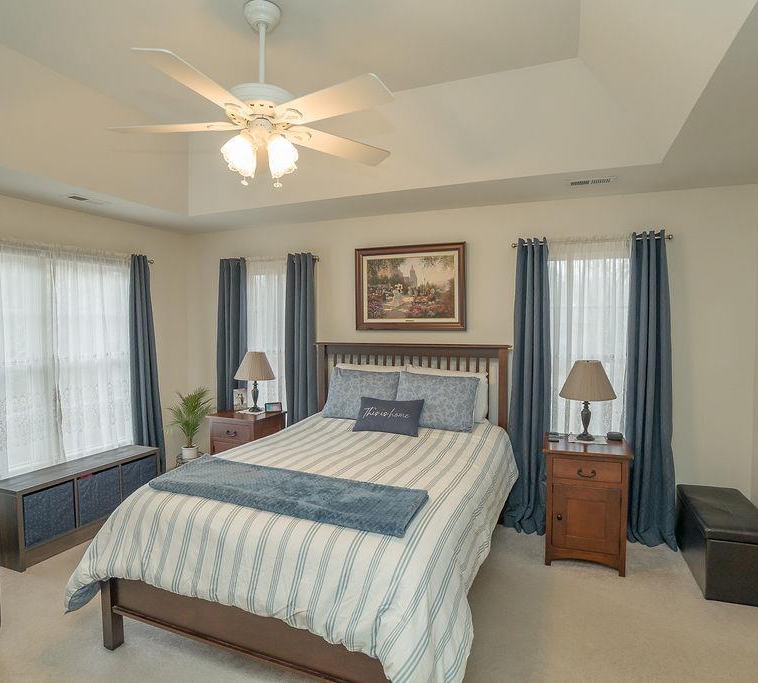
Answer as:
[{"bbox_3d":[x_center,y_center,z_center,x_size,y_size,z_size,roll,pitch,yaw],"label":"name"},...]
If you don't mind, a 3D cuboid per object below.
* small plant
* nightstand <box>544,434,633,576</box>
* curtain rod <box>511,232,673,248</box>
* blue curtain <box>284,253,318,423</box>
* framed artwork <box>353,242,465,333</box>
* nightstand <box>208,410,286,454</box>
[{"bbox_3d":[-1.674,0.682,4.030,0.380,0.550,0.380,1,3,22],"label":"small plant"},{"bbox_3d":[1.338,1.038,2.967,0.487,0.740,0.435,1,3,22],"label":"nightstand"},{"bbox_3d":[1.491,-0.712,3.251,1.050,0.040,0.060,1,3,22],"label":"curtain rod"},{"bbox_3d":[-0.729,0.257,4.210,0.366,2.143,0.214,1,3,22],"label":"blue curtain"},{"bbox_3d":[0.249,-0.444,3.827,0.964,0.705,0.040,1,3,22],"label":"framed artwork"},{"bbox_3d":[-1.149,1.003,3.959,0.482,0.748,0.435,1,3,22],"label":"nightstand"}]

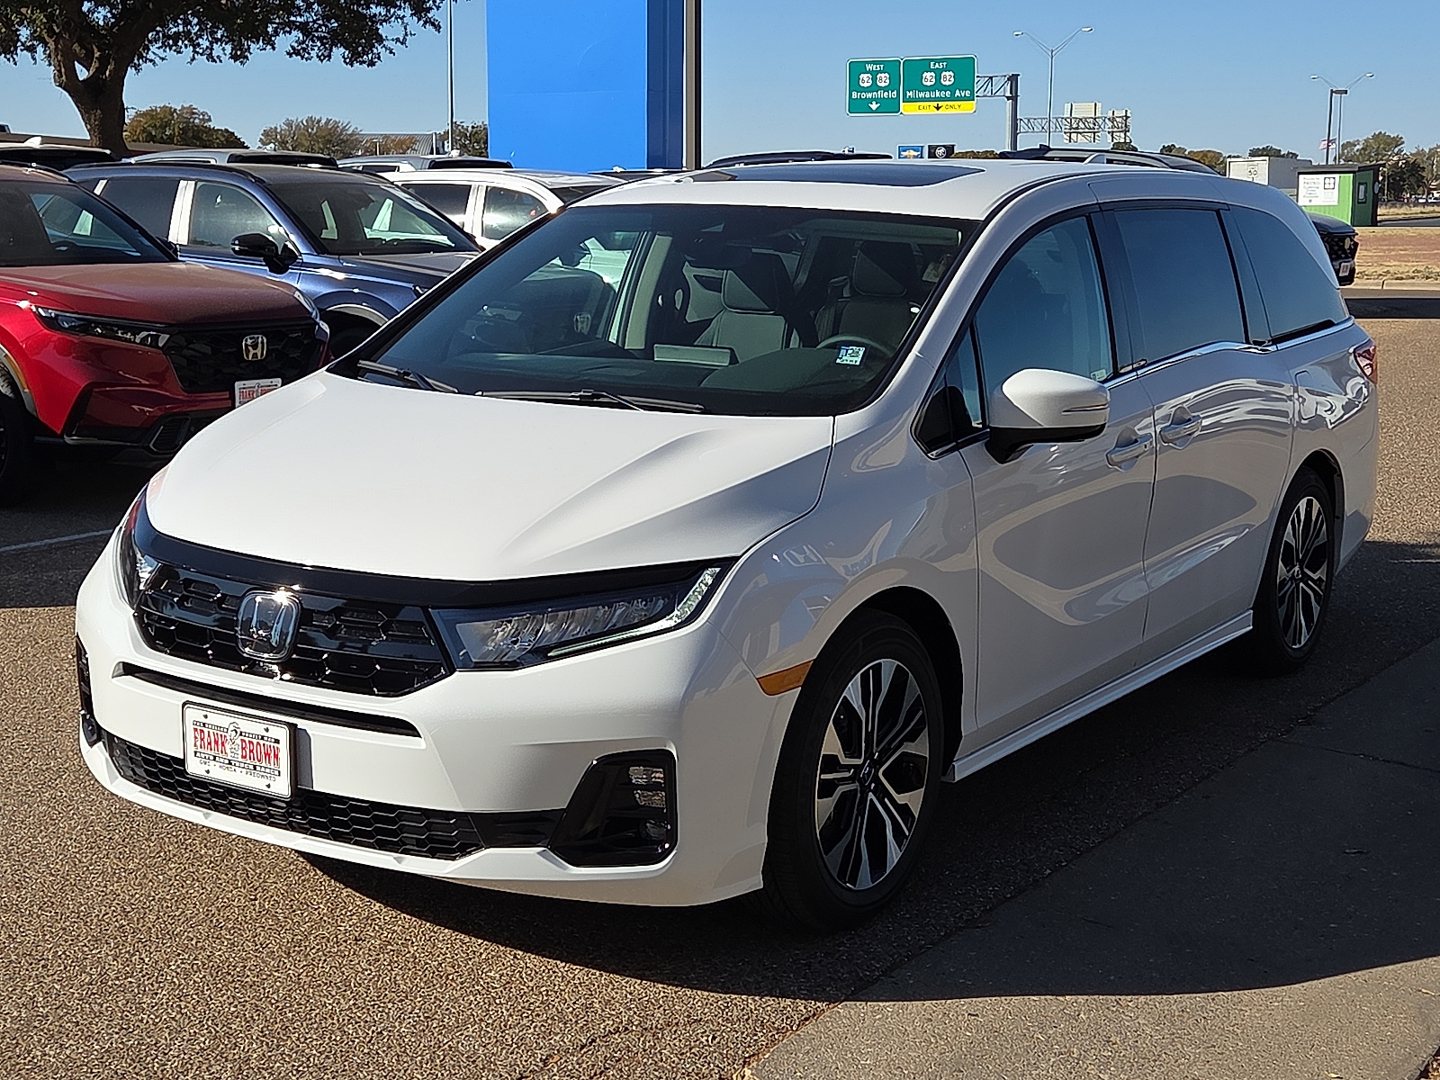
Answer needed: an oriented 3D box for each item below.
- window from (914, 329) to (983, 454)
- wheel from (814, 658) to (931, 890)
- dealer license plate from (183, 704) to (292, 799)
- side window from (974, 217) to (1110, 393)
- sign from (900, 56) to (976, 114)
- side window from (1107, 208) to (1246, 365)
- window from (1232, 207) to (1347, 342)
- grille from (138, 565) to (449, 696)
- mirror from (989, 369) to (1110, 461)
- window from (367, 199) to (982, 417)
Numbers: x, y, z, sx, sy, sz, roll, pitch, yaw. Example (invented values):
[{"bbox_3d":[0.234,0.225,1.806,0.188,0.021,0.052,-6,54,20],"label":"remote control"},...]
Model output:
[{"bbox_3d":[0.539,-0.354,4.956,0.060,0.290,0.320,-8,2,40],"label":"window"},{"bbox_3d":[0.288,0.528,4.802,0.170,0.520,0.520,7,12,32],"label":"wheel"},{"bbox_3d":[-1.015,0.444,4.405,0.312,0.160,0.020,7,10,33],"label":"dealer license plate"},{"bbox_3d":[0.859,-0.594,5.509,0.050,0.535,0.891,-15,-1,36],"label":"side window"},{"bbox_3d":[13.697,-28.427,130.000,5.200,3.600,0.200,7,12,32],"label":"sign"},{"bbox_3d":[1.418,-0.793,6.335,0.050,0.454,0.912,-15,-1,35],"label":"side window"},{"bbox_3d":[1.999,-0.943,7.233,0.050,0.454,0.967,-15,0,33],"label":"window"},{"bbox_3d":[-0.934,0.202,4.389,0.890,0.225,0.140,7,12,33],"label":"grille"},{"bbox_3d":[0.791,-0.308,5.122,0.235,0.235,0.250,7,12,33],"label":"mirror"},{"bbox_3d":[-0.181,-0.620,5.394,1.550,0.150,1.117,7,37,33],"label":"window"}]

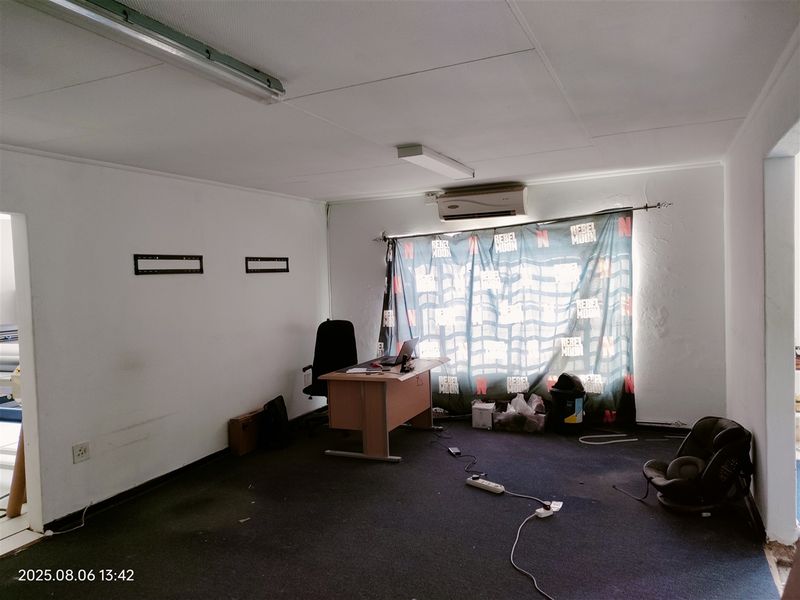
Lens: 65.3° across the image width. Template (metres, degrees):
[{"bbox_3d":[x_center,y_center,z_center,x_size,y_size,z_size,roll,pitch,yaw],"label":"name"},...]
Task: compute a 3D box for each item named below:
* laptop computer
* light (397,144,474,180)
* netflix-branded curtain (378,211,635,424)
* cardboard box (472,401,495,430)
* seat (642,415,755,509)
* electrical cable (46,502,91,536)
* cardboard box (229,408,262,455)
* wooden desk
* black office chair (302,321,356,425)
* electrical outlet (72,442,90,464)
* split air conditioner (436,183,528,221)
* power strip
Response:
[{"bbox_3d":[-0.016,0.488,5.895,0.280,0.215,0.330,-1,3,23],"label":"laptop computer"},{"bbox_3d":[0.319,-1.053,4.881,0.175,0.063,1.280,-1,3,23],"label":"light"},{"bbox_3d":[1.007,0.201,6.573,2.750,2.100,0.150,-1,3,23],"label":"netflix-branded curtain"},{"bbox_3d":[0.840,1.151,6.151,0.200,0.210,0.180,-1,3,27],"label":"cardboard box"},{"bbox_3d":[1.940,1.047,4.117,0.640,0.530,0.450,-3,3,-15],"label":"seat"},{"bbox_3d":[-2.168,1.464,4.179,0.150,0.075,0.390,-1,3,23],"label":"electrical cable"},{"bbox_3d":[-1.388,1.207,5.690,0.125,0.310,0.400,-1,3,23],"label":"cardboard box"},{"bbox_3d":[-0.112,0.989,5.984,0.810,0.730,1.200,-1,3,23],"label":"wooden desk"},{"bbox_3d":[-0.747,0.793,6.420,0.630,1.120,0.670,-1,3,23],"label":"black office chair"},{"bbox_3d":[-2.140,1.027,4.202,0.015,0.118,0.125,-1,3,23],"label":"electrical outlet"},{"bbox_3d":[0.869,-0.995,6.553,0.910,0.290,0.210,-1,3,23],"label":"split air conditioner"},{"bbox_3d":[0.628,1.360,4.584,0.320,0.045,0.060,0,3,41],"label":"power strip"}]

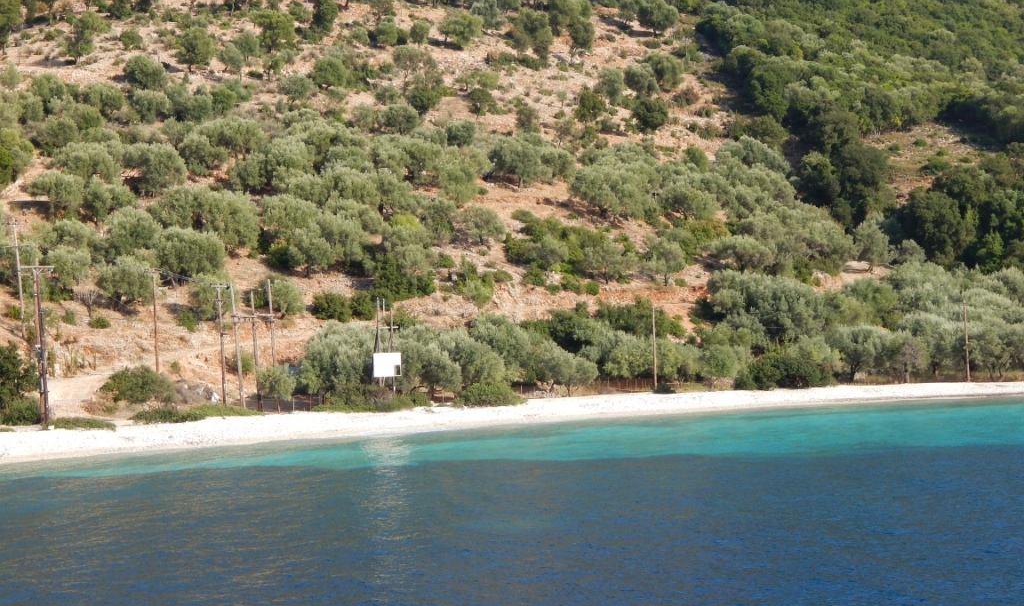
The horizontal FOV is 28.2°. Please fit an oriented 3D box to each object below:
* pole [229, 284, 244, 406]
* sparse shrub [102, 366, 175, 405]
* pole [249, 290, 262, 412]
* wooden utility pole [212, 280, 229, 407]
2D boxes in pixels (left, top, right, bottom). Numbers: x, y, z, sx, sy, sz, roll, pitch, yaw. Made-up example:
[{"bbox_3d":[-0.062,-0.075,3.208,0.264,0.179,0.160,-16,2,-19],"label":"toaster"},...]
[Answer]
[{"bbox_3d":[-21.478,3.320,160.000,0.320,9.910,0.320,-6,3,0],"label":"pole"},{"bbox_3d":[-30.193,6.669,165.000,5.700,2.900,4.600,-3,3,0],"label":"sparse shrub"},{"bbox_3d":[-19.734,3.750,157.500,0.320,9.380,0.320,-4,3,0],"label":"pole"},{"bbox_3d":[-23.013,3.341,162.000,1.400,9.640,0.300,-4,3,-17],"label":"wooden utility pole"}]

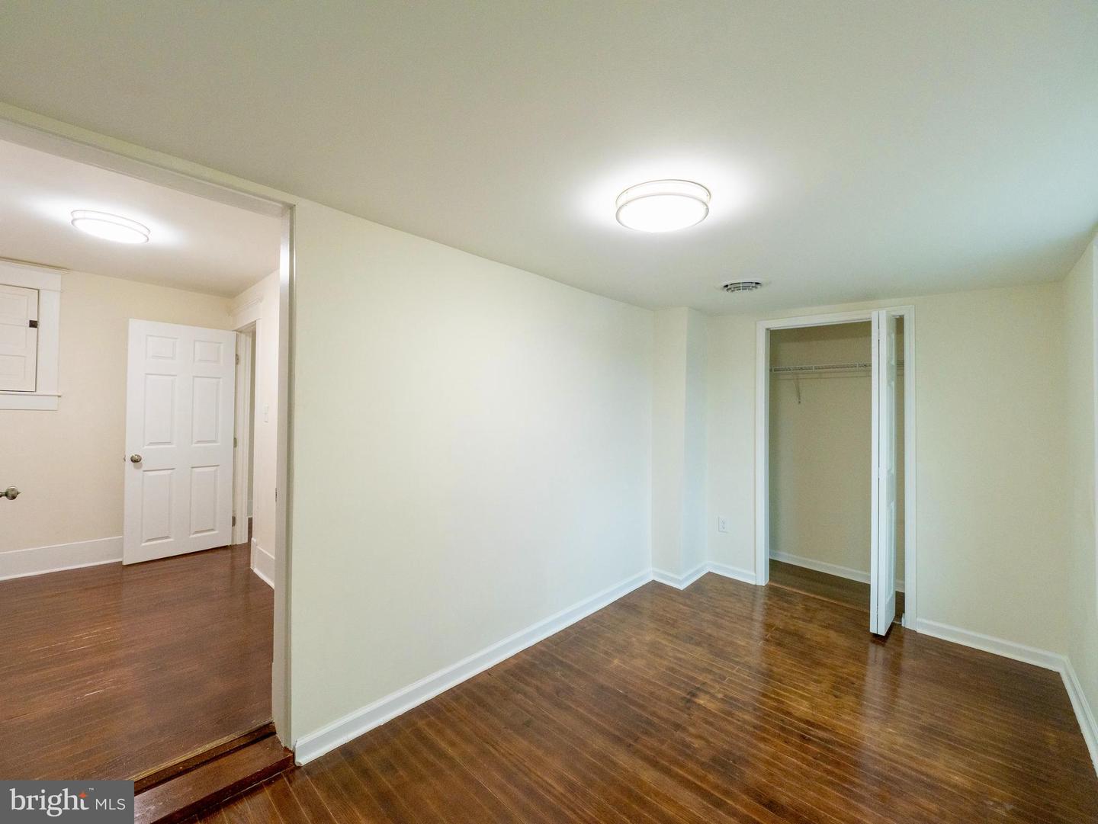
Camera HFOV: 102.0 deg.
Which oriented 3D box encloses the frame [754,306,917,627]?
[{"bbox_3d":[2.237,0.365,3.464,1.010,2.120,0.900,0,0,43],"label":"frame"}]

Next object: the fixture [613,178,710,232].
[{"bbox_3d":[0.428,-0.774,1.692,0.345,0.080,0.345,1,0,0],"label":"fixture"}]

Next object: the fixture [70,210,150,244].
[{"bbox_3d":[-2.627,-1.108,2.671,0.345,0.080,0.345,0,0,43],"label":"fixture"}]

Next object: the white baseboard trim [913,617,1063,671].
[{"bbox_3d":[2.600,1.394,2.645,0.620,0.090,0.022,0,0,43],"label":"white baseboard trim"}]

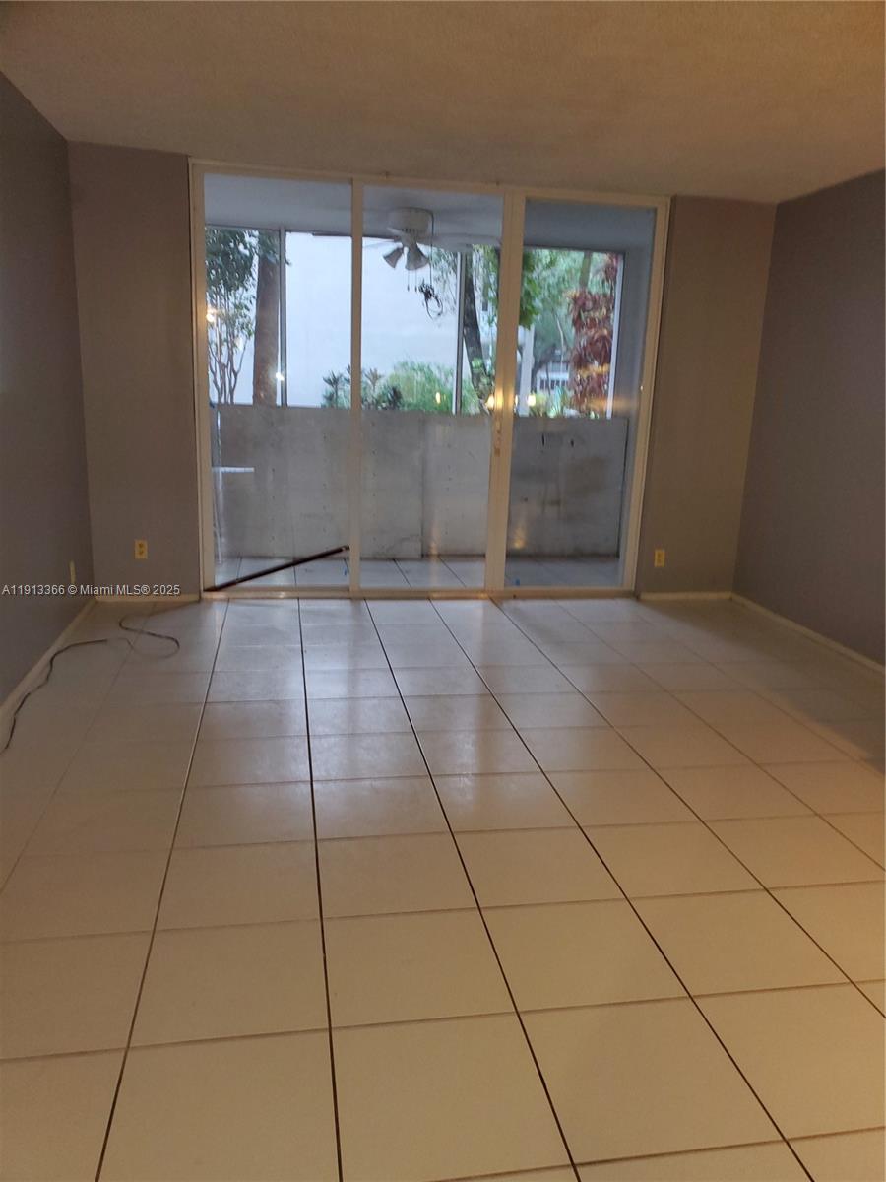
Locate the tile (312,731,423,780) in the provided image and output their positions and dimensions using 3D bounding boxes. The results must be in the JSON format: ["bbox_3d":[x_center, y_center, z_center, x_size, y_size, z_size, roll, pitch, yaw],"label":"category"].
[{"bbox_3d":[-0.277,0.605,3.233,0.400,0.010,0.394,0,14,-10],"label":"tile"}]

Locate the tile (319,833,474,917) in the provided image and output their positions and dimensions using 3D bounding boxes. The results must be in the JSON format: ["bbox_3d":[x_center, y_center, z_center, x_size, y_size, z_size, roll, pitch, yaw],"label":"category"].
[{"bbox_3d":[-0.139,0.788,2.470,0.395,0.010,0.382,0,14,-10],"label":"tile"}]

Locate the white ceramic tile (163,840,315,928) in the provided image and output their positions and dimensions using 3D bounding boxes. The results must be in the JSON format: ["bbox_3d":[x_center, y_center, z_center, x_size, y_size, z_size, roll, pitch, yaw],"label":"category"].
[{"bbox_3d":[-0.539,0.788,2.391,0.402,0.010,0.394,0,14,-10],"label":"white ceramic tile"}]

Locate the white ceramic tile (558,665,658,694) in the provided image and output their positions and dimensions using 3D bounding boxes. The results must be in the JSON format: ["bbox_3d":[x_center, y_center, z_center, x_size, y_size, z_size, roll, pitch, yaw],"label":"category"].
[{"bbox_3d":[0.788,0.415,4.193,0.395,0.010,0.382,0,14,-10],"label":"white ceramic tile"}]

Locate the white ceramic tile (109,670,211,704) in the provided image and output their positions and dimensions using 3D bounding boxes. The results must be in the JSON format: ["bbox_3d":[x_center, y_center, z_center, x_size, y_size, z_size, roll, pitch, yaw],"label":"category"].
[{"bbox_3d":[-1.212,0.420,3.813,0.402,0.010,0.394,0,14,-10],"label":"white ceramic tile"}]

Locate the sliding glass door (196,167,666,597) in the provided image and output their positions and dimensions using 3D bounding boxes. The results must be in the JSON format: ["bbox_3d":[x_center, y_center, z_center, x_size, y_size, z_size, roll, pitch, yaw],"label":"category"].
[{"bbox_3d":[-0.052,-1.141,5.326,2.740,2.400,0.120,0,14,-10],"label":"sliding glass door"}]

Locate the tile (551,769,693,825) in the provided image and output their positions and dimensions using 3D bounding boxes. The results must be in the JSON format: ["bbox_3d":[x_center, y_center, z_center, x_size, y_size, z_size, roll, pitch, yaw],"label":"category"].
[{"bbox_3d":[0.593,0.694,2.992,0.395,0.010,0.382,0,14,-10],"label":"tile"}]

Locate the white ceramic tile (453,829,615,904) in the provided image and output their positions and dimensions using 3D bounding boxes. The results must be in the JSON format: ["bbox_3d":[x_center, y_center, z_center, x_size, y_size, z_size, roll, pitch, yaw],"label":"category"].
[{"bbox_3d":[0.261,0.787,2.543,0.395,0.010,0.382,0,14,-10],"label":"white ceramic tile"}]

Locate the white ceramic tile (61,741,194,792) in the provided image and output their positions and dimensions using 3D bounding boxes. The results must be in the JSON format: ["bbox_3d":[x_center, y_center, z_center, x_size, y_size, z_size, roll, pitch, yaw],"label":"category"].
[{"bbox_3d":[-1.077,0.605,3.077,0.395,0.010,0.382,0,14,-10],"label":"white ceramic tile"}]

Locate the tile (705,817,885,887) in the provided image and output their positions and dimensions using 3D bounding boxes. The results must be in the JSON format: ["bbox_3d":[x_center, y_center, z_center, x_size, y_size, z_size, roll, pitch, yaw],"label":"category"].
[{"bbox_3d":[1.062,0.786,2.688,0.395,0.010,0.382,0,14,-10],"label":"tile"}]

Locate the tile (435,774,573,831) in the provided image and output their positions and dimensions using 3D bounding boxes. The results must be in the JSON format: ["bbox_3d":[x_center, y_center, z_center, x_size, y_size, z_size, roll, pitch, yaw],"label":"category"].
[{"bbox_3d":[0.194,0.696,2.927,0.400,0.010,0.394,0,14,-10],"label":"tile"}]

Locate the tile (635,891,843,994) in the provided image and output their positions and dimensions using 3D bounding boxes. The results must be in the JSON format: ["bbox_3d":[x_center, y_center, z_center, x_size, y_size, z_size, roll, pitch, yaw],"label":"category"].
[{"bbox_3d":[0.732,0.880,2.242,0.400,0.010,0.394,0,14,-10],"label":"tile"}]

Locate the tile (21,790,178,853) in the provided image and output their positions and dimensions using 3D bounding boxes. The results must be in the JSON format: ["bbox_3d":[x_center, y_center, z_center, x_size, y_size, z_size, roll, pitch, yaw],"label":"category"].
[{"bbox_3d":[-1.008,0.697,2.692,0.402,0.010,0.394,0,14,-10],"label":"tile"}]

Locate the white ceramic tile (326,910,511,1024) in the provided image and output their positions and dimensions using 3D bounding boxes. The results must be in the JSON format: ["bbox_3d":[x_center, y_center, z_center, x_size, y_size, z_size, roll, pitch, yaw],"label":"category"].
[{"bbox_3d":[-0.070,0.879,2.090,0.402,0.010,0.394,0,14,-10],"label":"white ceramic tile"}]

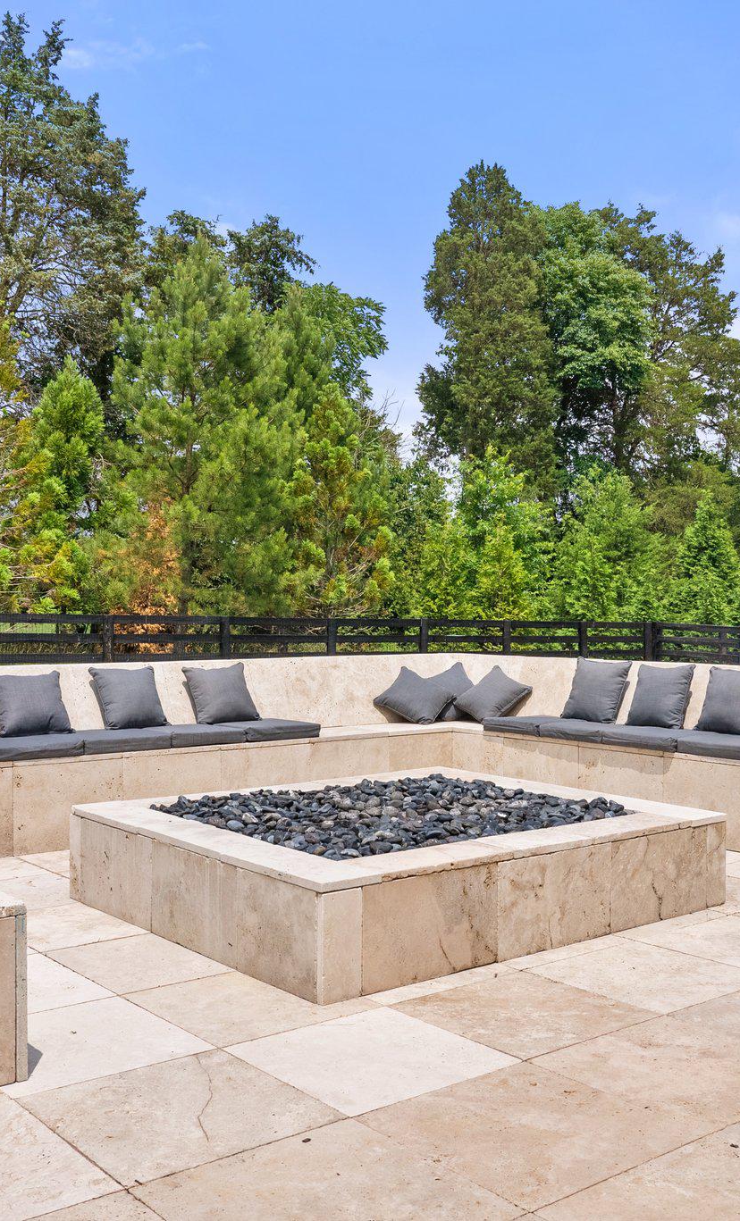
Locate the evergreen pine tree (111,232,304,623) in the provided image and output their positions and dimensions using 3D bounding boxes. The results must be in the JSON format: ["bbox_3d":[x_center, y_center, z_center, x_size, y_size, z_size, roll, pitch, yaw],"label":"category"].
[{"bbox_3d":[-3.670,-3.530,27.500,4.480,9.670,4.480,0,0,0],"label":"evergreen pine tree"}]

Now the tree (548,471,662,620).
[{"bbox_3d":[6.360,-1.120,33.000,3.090,5.240,3.090,0,0,0],"label":"tree"}]

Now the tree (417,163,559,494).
[{"bbox_3d":[4.180,-7.130,43.000,4.990,17.260,4.990,0,0,0],"label":"tree"}]

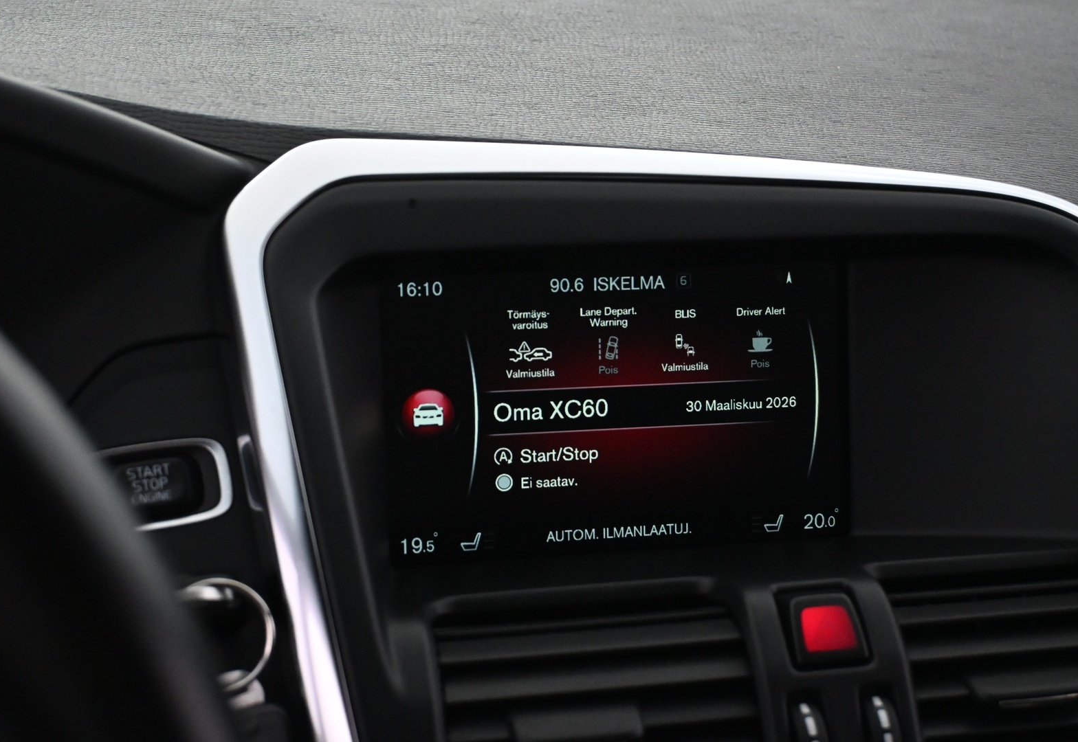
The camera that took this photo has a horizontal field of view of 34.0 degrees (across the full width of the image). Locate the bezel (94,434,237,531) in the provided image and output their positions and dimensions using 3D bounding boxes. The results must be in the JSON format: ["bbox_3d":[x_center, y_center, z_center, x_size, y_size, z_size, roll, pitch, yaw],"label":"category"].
[{"bbox_3d":[-0.121,0.036,0.547,0.049,0.026,0.008,-6,7,-19],"label":"bezel"}]

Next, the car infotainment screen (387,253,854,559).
[{"bbox_3d":[0.025,0.012,0.579,0.153,0.091,0.008,-2,3,-10],"label":"car infotainment screen"}]

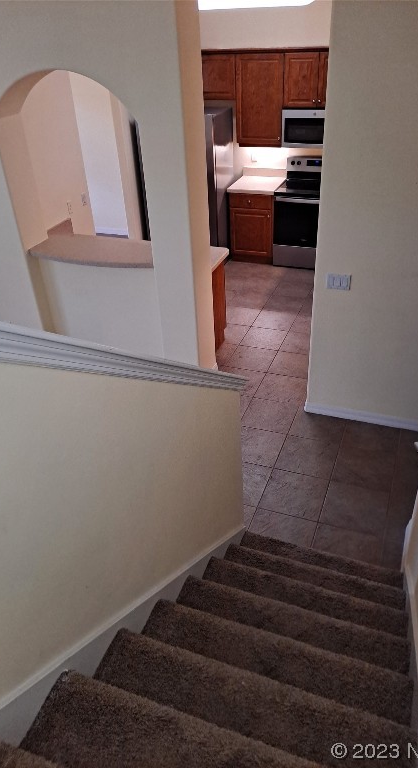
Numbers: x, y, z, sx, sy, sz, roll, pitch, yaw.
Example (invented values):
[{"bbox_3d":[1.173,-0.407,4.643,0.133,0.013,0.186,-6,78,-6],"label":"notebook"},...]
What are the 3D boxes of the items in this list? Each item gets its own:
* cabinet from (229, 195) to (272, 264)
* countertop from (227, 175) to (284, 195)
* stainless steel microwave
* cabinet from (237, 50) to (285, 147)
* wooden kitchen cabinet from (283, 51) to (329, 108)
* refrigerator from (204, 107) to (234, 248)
[{"bbox_3d":[0.638,-2.077,7.078,0.573,0.875,0.636,10,36,19],"label":"cabinet"},{"bbox_3d":[0.604,-2.453,6.819,0.600,0.040,0.667,10,36,19],"label":"countertop"},{"bbox_3d":[1.253,-2.955,6.356,0.768,0.393,0.375,10,36,19],"label":"stainless steel microwave"},{"bbox_3d":[0.630,-3.305,6.428,0.545,0.972,0.336,10,36,19],"label":"cabinet"},{"bbox_3d":[1.234,-3.377,6.093,0.770,0.549,0.336,10,36,19],"label":"wooden kitchen cabinet"},{"bbox_3d":[-0.229,-2.433,6.927,0.920,1.732,0.711,10,36,19],"label":"refrigerator"}]

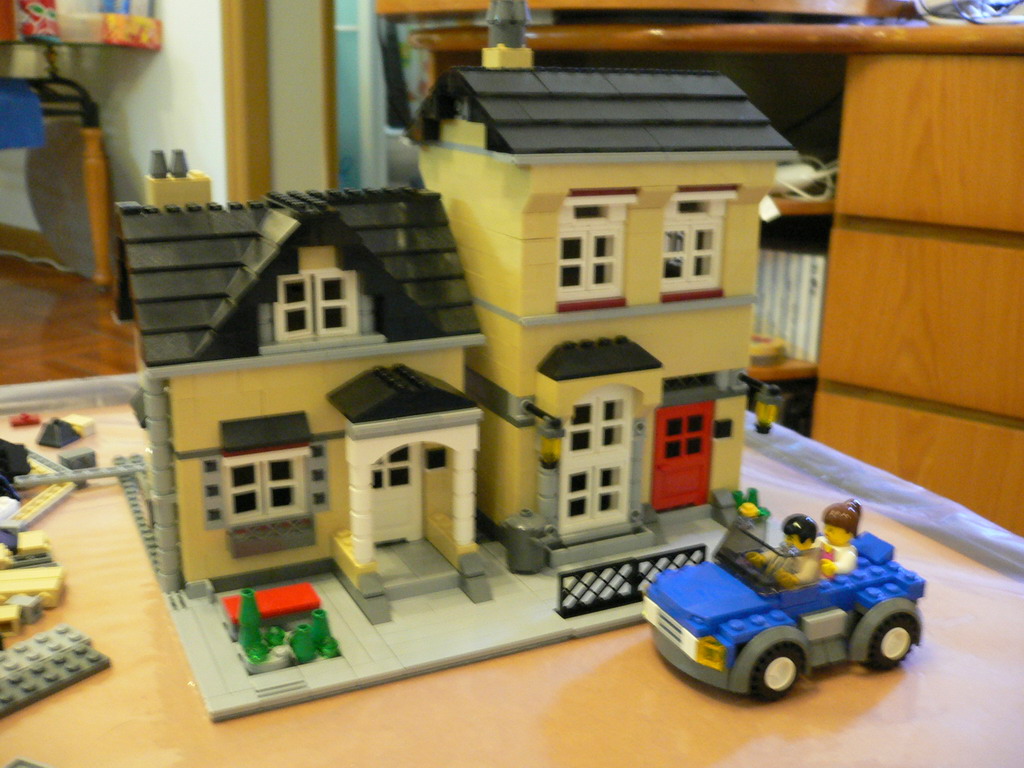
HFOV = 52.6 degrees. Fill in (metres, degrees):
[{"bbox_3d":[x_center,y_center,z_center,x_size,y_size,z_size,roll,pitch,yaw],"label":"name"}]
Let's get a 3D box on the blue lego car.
[{"bbox_3d":[0.088,0.068,0.346,0.090,0.049,0.050,-7,17,-27],"label":"blue lego car"}]

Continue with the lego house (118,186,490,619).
[{"bbox_3d":[-0.076,-0.001,0.399,0.130,0.146,0.138,-7,17,-27],"label":"lego house"}]

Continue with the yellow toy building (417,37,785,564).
[{"bbox_3d":[0.032,-0.040,0.442,0.128,0.203,0.108,-7,17,-27],"label":"yellow toy building"}]

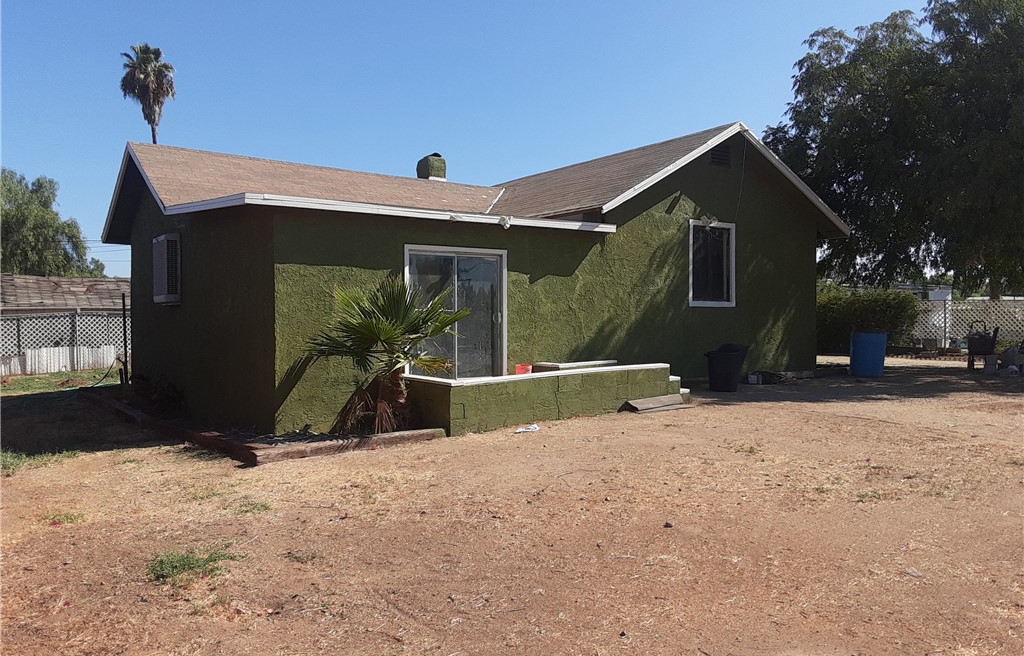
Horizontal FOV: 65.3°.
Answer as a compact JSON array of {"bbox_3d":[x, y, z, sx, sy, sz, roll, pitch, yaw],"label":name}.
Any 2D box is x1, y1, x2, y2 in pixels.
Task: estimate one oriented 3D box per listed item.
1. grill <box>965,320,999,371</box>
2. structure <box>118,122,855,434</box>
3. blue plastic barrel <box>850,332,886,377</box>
[{"bbox_3d":[9.956,0.370,16.900,0.650,1.030,0.520,0,1,27],"label":"grill"},{"bbox_3d":[-1.027,-1.271,17.379,12.582,5.119,10.588,-1,1,-35],"label":"structure"},{"bbox_3d":[7.192,0.520,16.100,0.700,0.900,0.700,-1,1,-35],"label":"blue plastic barrel"}]

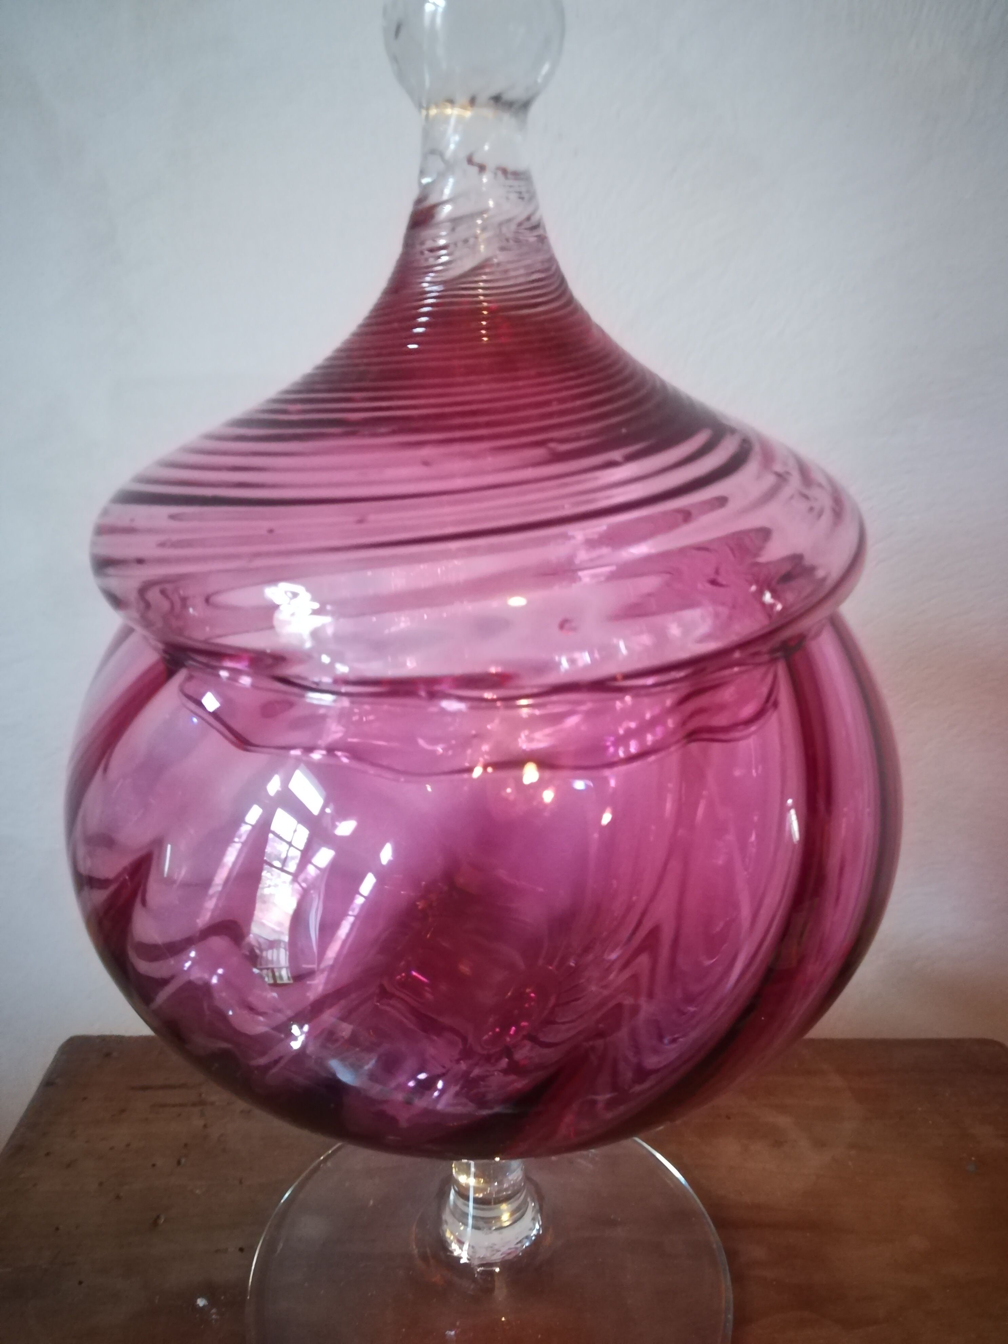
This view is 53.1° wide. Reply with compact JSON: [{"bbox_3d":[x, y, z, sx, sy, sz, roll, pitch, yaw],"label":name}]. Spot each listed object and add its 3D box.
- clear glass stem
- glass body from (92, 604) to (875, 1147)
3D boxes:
[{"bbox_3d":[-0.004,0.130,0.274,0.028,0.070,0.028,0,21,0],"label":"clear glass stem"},{"bbox_3d":[-0.004,0.035,0.238,0.180,0.121,0.180,0,21,0],"label":"glass body"}]

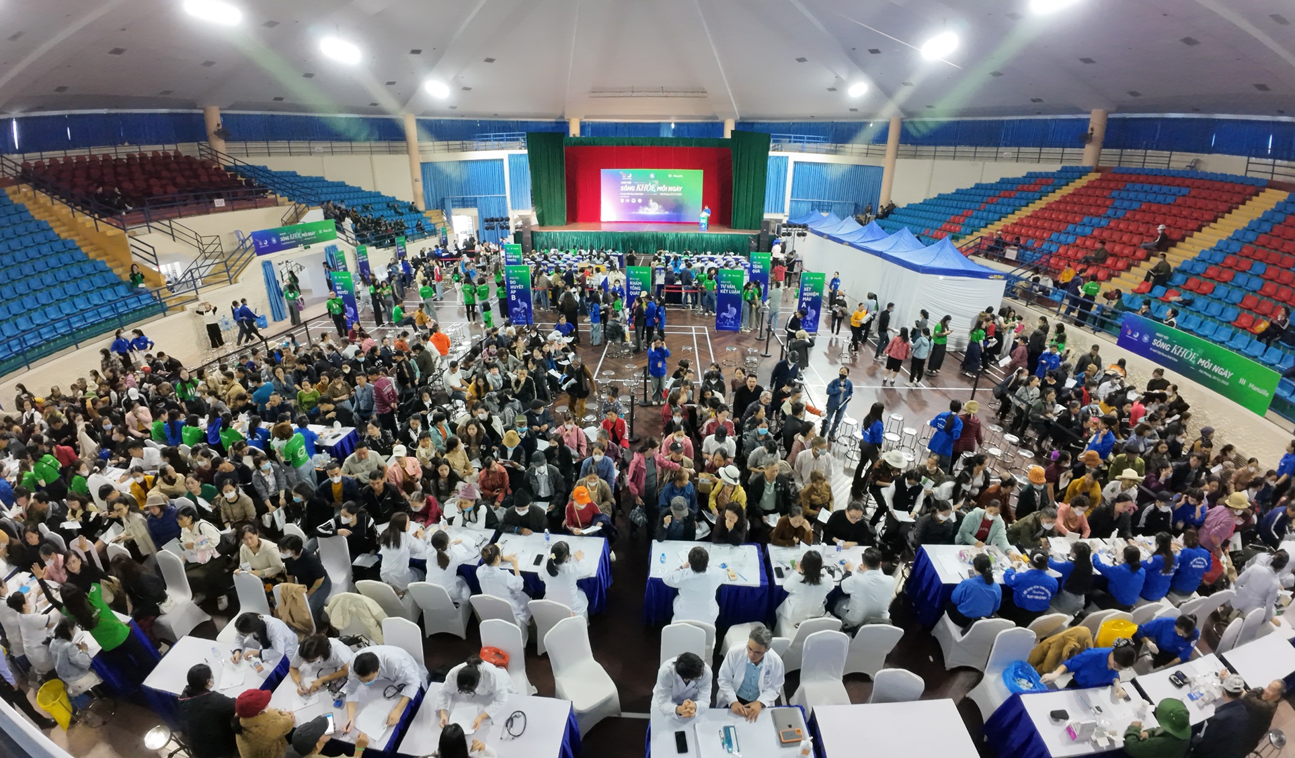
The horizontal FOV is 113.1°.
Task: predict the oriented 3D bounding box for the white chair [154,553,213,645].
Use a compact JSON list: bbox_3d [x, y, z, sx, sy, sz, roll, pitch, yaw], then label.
[{"bbox_3d":[-5.113,2.365,4.599,0.430,0.930,0.540,6,23,11],"label":"white chair"}]

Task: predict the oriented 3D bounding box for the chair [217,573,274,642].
[{"bbox_3d":[-4.240,2.621,4.581,0.430,0.920,0.520,3,25,6],"label":"chair"}]

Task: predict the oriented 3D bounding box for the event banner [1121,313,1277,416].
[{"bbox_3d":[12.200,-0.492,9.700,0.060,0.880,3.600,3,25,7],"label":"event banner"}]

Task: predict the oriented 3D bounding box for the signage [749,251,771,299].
[{"bbox_3d":[4.880,-4.388,18.551,0.800,2.000,0.250,4,25,8],"label":"signage"}]

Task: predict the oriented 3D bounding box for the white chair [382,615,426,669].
[{"bbox_3d":[-2.210,2.669,3.860,0.440,0.900,0.500,4,25,8],"label":"white chair"}]

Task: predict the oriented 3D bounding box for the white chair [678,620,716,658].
[{"bbox_3d":[0.456,2.583,4.336,0.430,0.930,0.540,4,22,6],"label":"white chair"}]

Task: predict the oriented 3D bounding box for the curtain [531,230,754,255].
[{"bbox_3d":[-0.243,-8.999,28.243,15.000,1.400,0.250,2,25,4],"label":"curtain"}]

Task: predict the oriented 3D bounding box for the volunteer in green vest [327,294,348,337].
[{"bbox_3d":[-10.350,-2.278,14.402,0.520,1.600,0.360,-13,28,-27],"label":"volunteer in green vest"}]

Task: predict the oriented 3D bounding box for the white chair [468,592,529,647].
[{"bbox_3d":[-1.550,2.489,4.728,0.460,0.950,0.560,2,25,4],"label":"white chair"}]

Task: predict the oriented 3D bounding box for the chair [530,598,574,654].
[{"bbox_3d":[-0.900,2.572,4.668,0.450,0.930,0.550,4,25,8],"label":"chair"}]

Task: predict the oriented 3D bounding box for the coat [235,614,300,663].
[{"bbox_3d":[-3.270,2.276,3.732,0.520,0.600,0.480,10,27,21],"label":"coat"}]

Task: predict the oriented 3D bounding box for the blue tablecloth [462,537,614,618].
[{"bbox_3d":[-1.174,2.359,5.036,1.330,0.760,0.660,1,22,0],"label":"blue tablecloth"}]

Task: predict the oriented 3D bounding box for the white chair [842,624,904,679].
[{"bbox_3d":[2.130,2.513,4.195,0.440,0.900,0.500,1,25,2],"label":"white chair"}]

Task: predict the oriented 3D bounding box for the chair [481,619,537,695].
[{"bbox_3d":[-1.290,2.682,3.832,0.440,0.900,0.500,4,25,8],"label":"chair"}]

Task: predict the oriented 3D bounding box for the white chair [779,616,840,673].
[{"bbox_3d":[1.660,2.644,4.525,0.450,0.930,0.550,1,25,2],"label":"white chair"}]

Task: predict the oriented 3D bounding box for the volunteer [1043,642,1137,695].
[{"bbox_3d":[3.870,2.723,3.911,0.720,1.160,0.620,-3,25,-6],"label":"volunteer"}]

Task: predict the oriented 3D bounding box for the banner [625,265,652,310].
[{"bbox_3d":[-0.280,-2.984,15.207,0.830,1.950,0.080,0,22,-2],"label":"banner"}]

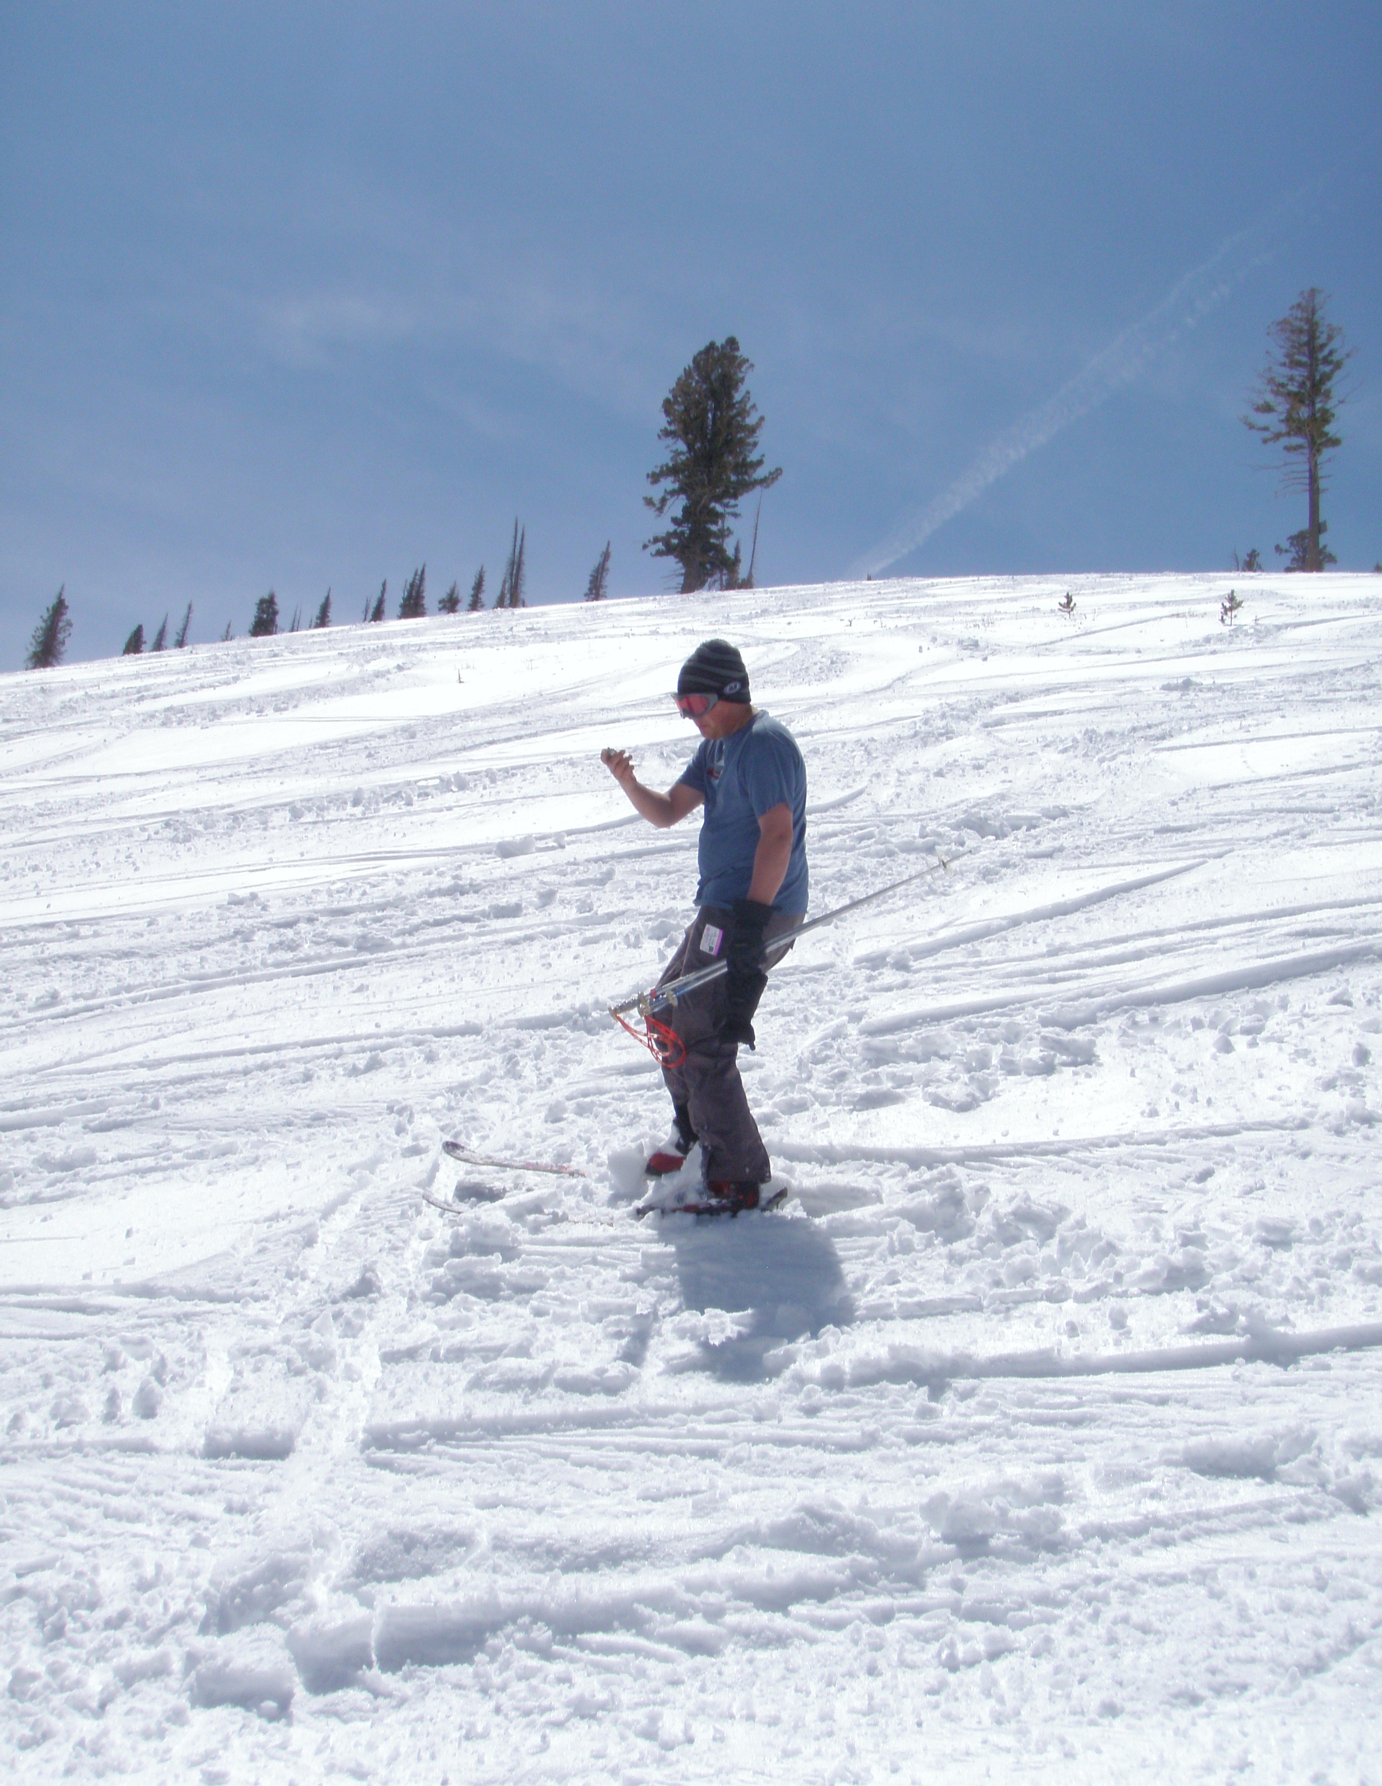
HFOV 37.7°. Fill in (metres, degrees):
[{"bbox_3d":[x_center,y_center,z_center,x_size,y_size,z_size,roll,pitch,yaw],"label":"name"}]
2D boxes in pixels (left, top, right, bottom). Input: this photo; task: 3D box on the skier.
[{"bbox_3d":[0.047,0.083,6.280,0.580,1.780,0.580,4,-7,-19],"label":"skier"}]

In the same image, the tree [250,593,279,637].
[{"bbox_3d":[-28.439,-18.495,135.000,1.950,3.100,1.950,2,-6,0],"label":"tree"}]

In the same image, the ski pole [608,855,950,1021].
[{"bbox_3d":[0.281,0.118,6.045,1.180,0.080,0.080,-24,2,-17],"label":"ski pole"}]

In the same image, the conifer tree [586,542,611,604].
[{"bbox_3d":[-6.197,-21.378,135.000,1.600,4.000,1.600,2,-6,0],"label":"conifer tree"}]

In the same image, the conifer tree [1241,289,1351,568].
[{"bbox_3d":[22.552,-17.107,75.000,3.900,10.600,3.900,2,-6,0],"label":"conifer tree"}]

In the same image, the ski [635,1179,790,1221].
[{"bbox_3d":[0.020,0.961,6.150,1.600,0.120,0.110,3,11,-9],"label":"ski"}]

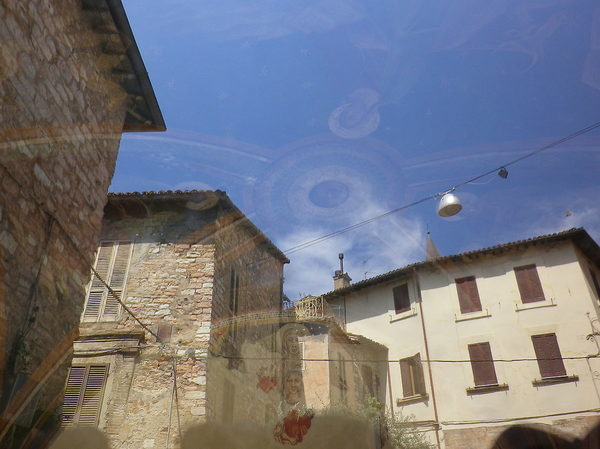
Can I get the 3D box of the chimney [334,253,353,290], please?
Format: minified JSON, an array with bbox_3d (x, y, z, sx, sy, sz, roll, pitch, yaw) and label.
[{"bbox_3d":[2.458,2.728,27.850,0.780,2.350,0.740,-22,-36,33],"label":"chimney"}]

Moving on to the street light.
[{"bbox_3d":[3.550,-0.479,11.500,0.560,0.400,0.560,-11,-31,17],"label":"street light"}]

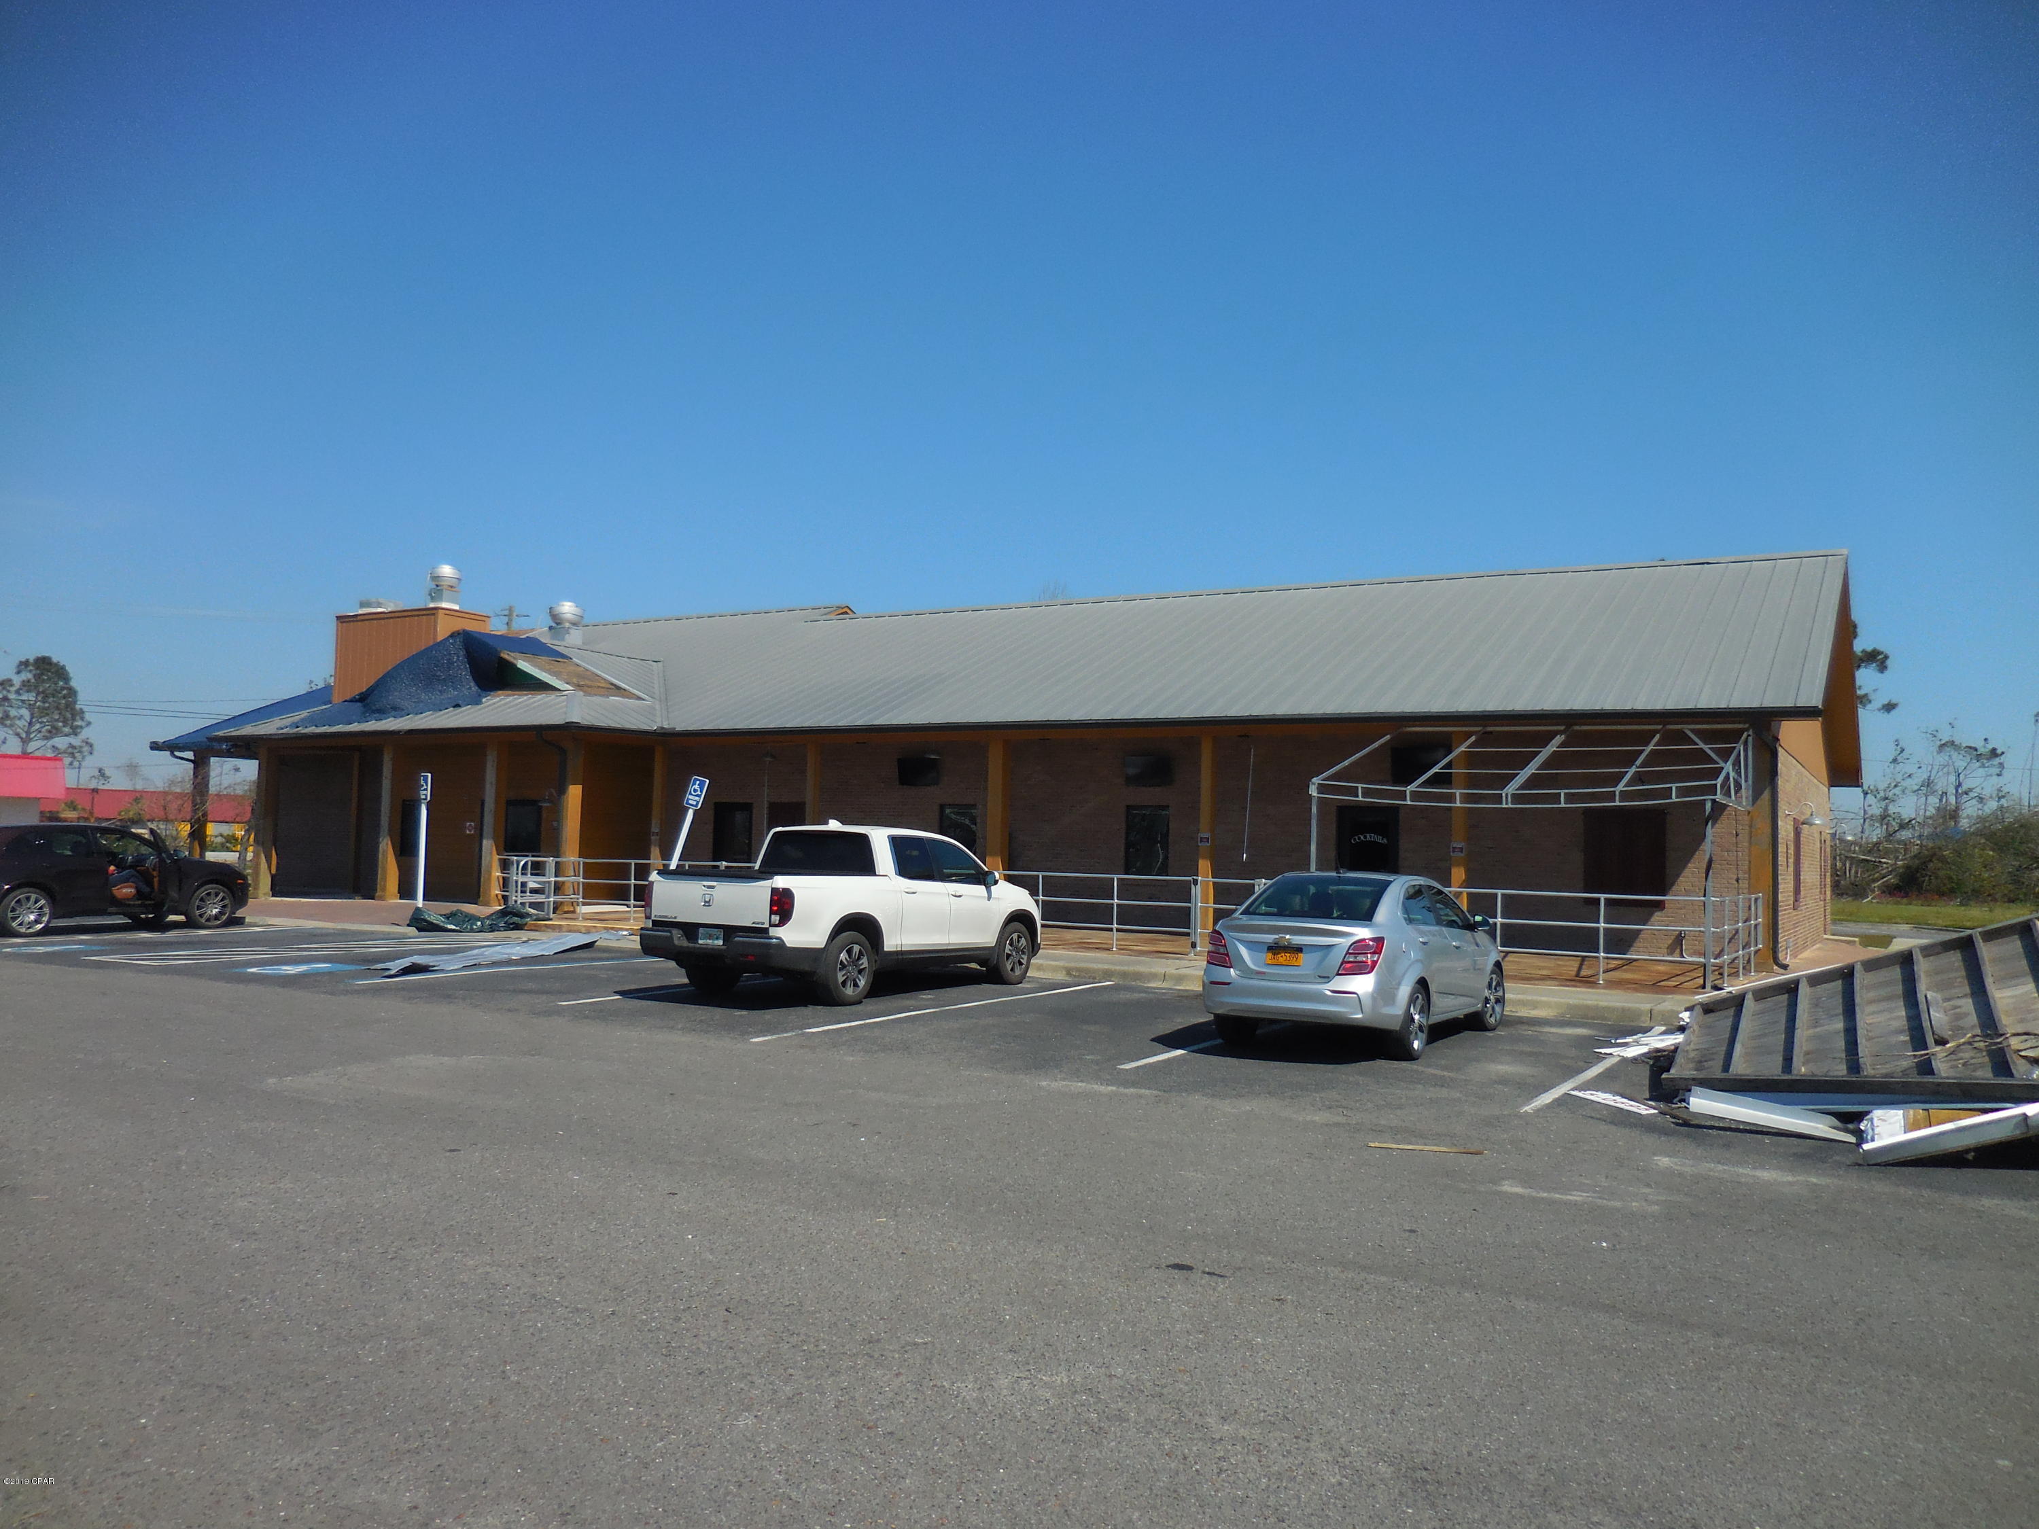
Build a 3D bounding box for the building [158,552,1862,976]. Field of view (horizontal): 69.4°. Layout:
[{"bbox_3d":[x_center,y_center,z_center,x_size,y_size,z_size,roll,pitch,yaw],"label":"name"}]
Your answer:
[{"bbox_3d":[-2.167,-0.397,36.455,39.500,7.950,18.100,0,-4,32],"label":"building"}]

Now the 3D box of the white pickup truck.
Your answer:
[{"bbox_3d":[-1.701,1.631,16.612,2.000,1.790,5.335,0,-3,31],"label":"white pickup truck"}]

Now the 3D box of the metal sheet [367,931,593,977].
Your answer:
[{"bbox_3d":[-6.609,2.380,18.678,1.000,0.200,4.500,1,-3,8],"label":"metal sheet"}]

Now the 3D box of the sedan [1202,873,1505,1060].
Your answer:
[{"bbox_3d":[3.239,1.775,13.708,1.750,1.515,4.400,0,-3,32],"label":"sedan"}]

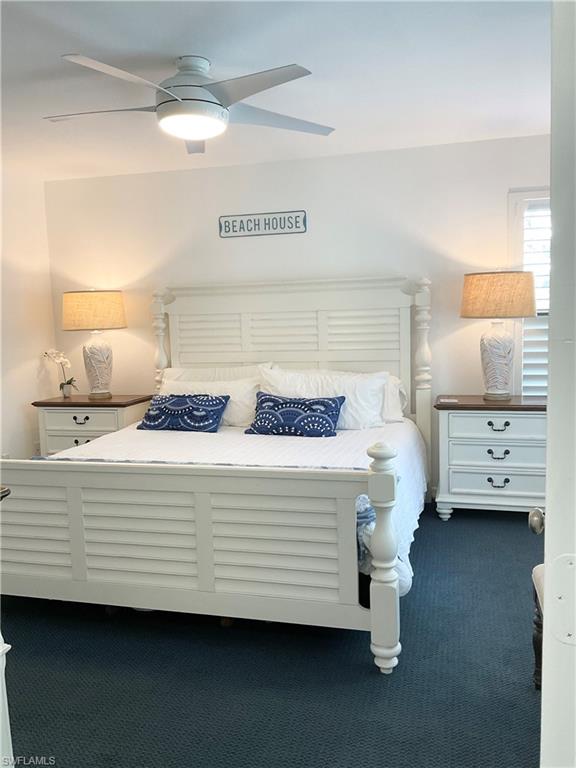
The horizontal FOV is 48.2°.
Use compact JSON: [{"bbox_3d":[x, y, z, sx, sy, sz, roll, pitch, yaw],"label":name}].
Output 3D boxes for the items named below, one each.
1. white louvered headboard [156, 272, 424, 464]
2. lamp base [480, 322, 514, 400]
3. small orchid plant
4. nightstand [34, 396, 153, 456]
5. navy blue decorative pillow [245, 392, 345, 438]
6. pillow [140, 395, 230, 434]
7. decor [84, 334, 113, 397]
[{"bbox_3d":[-0.012,0.029,4.691,2.055,1.515,0.121,0,7,16],"label":"white louvered headboard"},{"bbox_3d":[1.349,-0.152,4.155,0.227,0.511,0.227,0,7,16],"label":"lamp base"},{"bbox_3d":[-1.775,-0.079,5.052,0.290,0.372,0.183,0,7,16],"label":"small orchid plant"},{"bbox_3d":[-1.431,0.486,4.880,0.777,0.736,0.473,0,7,16],"label":"nightstand"},{"bbox_3d":[0.048,0.179,3.806,0.545,0.125,0.314,0,45,16],"label":"navy blue decorative pillow"},{"bbox_3d":[-0.656,0.177,4.067,0.550,0.125,0.304,0,45,16],"label":"pillow"},{"bbox_3d":[-1.441,-0.140,4.902,0.232,0.507,0.232,0,7,16],"label":"decor"}]

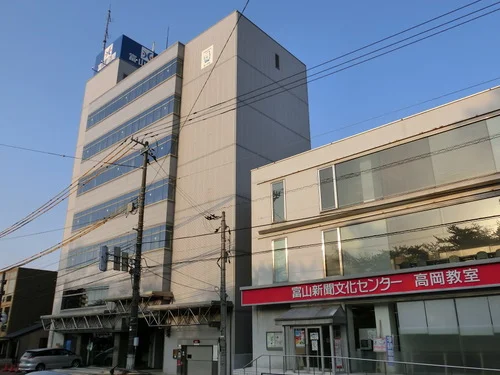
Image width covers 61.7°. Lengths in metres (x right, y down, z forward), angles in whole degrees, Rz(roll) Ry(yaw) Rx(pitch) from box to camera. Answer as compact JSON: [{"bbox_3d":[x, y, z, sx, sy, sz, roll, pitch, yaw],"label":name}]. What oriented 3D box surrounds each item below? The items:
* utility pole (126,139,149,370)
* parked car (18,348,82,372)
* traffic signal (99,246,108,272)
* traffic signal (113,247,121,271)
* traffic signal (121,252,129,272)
[{"bbox_3d":[-6.435,3.349,24.510,0.380,13.500,0.380,-18,-26,38],"label":"utility pole"},{"bbox_3d":[-15.237,13.321,32.420,1.790,1.630,4.720,-12,-23,28],"label":"parked car"},{"bbox_3d":[-7.758,3.796,22.243,0.380,1.270,0.220,-11,-23,26],"label":"traffic signal"},{"bbox_3d":[-7.278,3.933,23.008,0.200,1.220,0.360,-17,-26,38],"label":"traffic signal"},{"bbox_3d":[-6.961,4.180,23.439,0.200,1.080,0.340,-17,-26,38],"label":"traffic signal"}]

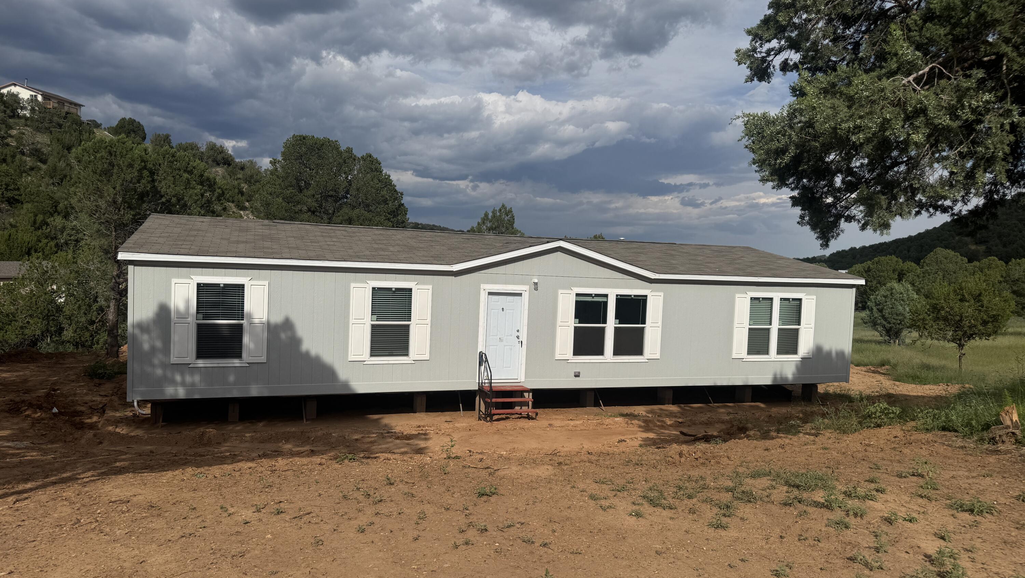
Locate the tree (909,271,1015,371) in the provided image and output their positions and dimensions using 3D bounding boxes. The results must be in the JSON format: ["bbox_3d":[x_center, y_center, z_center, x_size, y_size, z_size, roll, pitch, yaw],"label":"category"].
[{"bbox_3d":[17.564,1.266,27.897,3.700,3.950,3.700,4,3,32],"label":"tree"}]

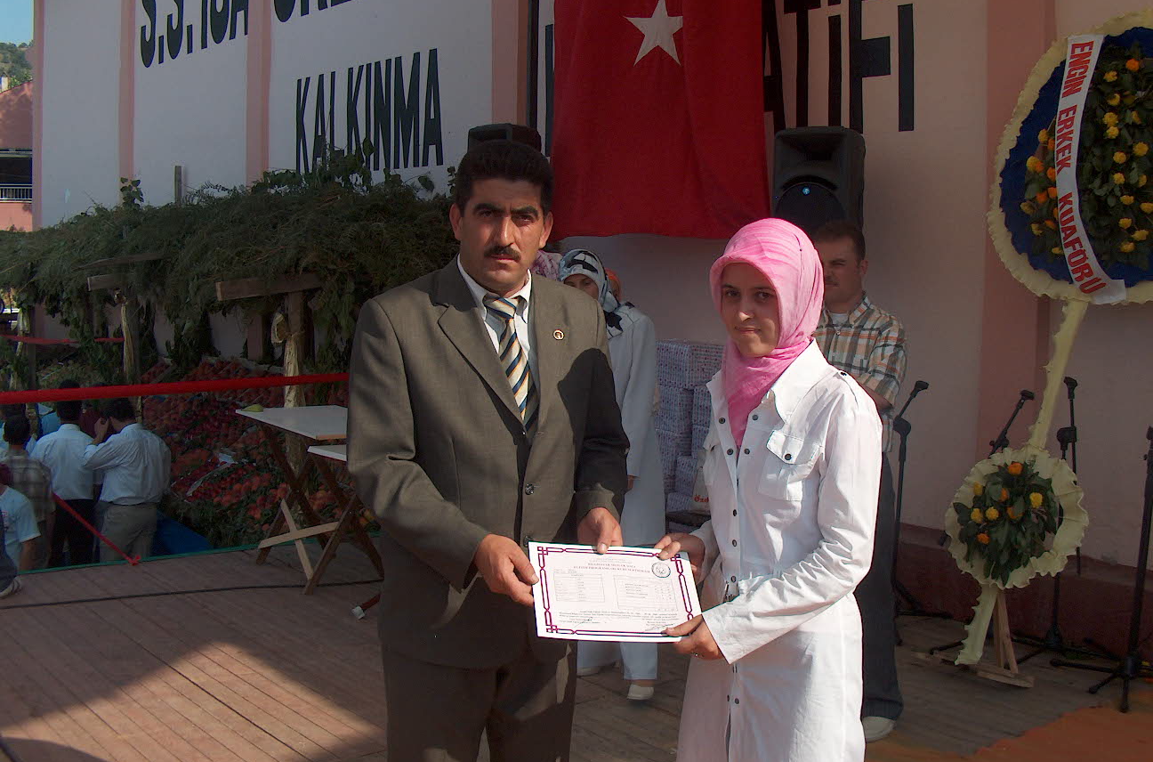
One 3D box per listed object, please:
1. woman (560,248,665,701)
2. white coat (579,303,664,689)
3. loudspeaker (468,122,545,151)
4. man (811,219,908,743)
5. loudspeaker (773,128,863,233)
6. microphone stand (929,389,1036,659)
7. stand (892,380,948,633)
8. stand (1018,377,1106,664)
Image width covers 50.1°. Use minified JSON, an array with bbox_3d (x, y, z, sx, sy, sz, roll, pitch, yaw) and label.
[{"bbox_3d":[0.135,0.323,4.519,0.460,1.620,0.340,3,6,21],"label":"woman"},{"bbox_3d":[0.135,0.408,4.528,0.440,1.350,0.310,3,6,21],"label":"white coat"},{"bbox_3d":[-0.418,-1.181,7.180,0.360,0.600,0.340,5,8,40],"label":"loudspeaker"},{"bbox_3d":[0.893,0.321,4.104,0.500,1.720,0.360,2,6,18],"label":"man"},{"bbox_3d":[1.063,-0.803,5.450,0.360,0.600,0.340,4,7,34],"label":"loudspeaker"},{"bbox_3d":[1.695,0.559,5.067,0.420,1.070,0.480,-5,8,-41],"label":"microphone stand"},{"bbox_3d":[1.425,0.535,5.327,0.430,1.060,0.460,-5,8,-41],"label":"stand"},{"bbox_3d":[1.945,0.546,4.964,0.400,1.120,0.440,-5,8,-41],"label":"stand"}]

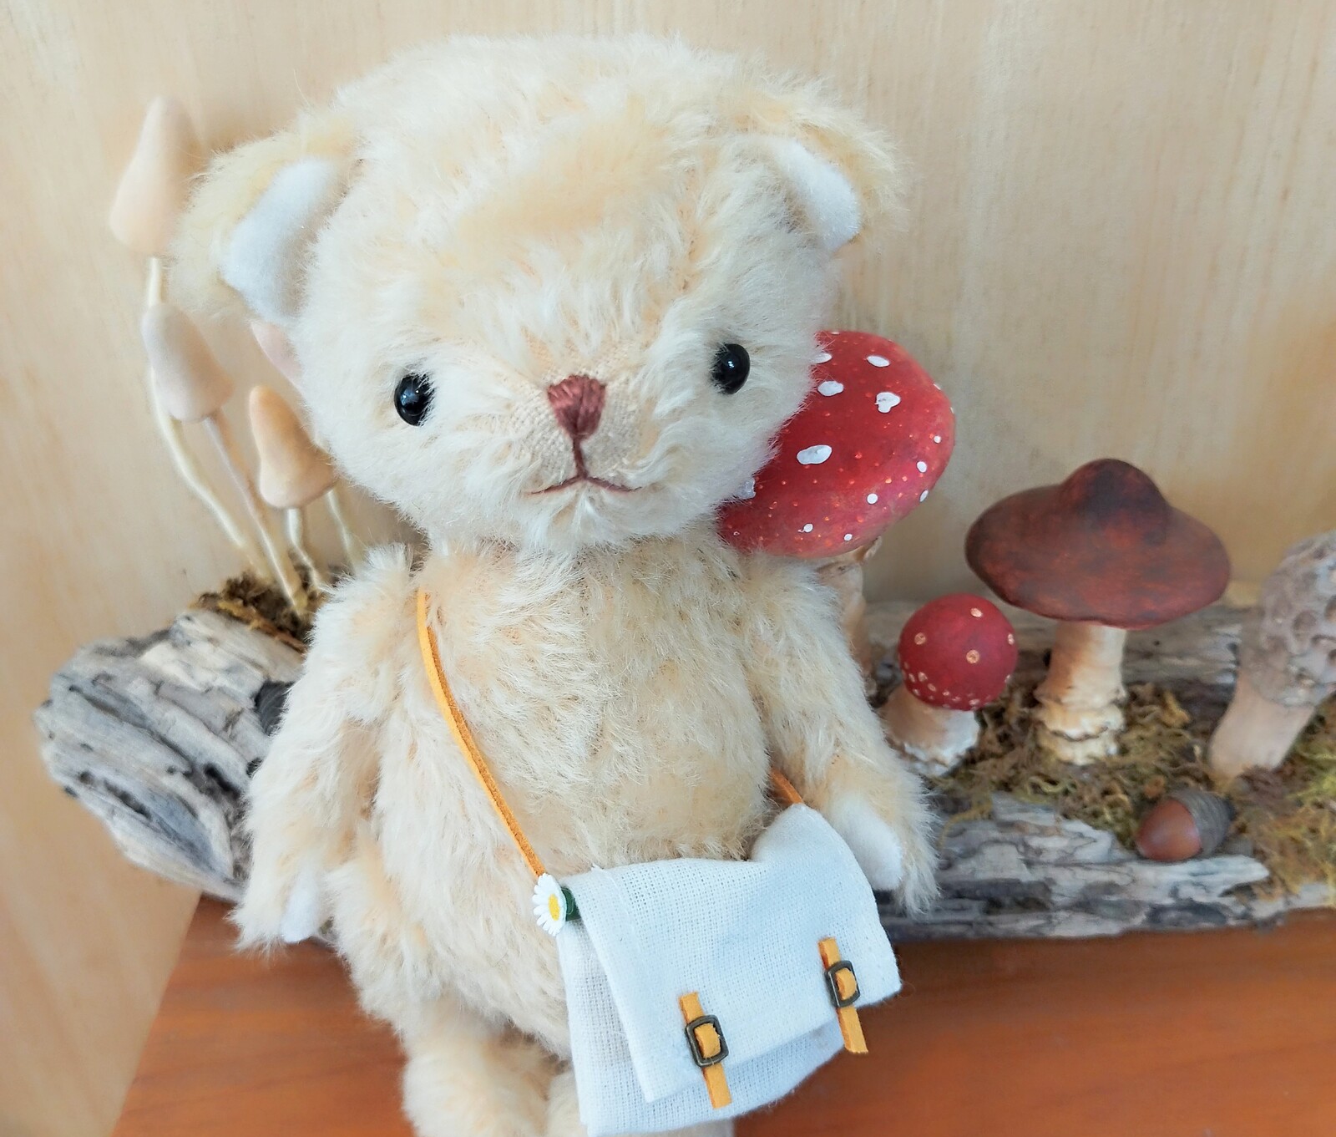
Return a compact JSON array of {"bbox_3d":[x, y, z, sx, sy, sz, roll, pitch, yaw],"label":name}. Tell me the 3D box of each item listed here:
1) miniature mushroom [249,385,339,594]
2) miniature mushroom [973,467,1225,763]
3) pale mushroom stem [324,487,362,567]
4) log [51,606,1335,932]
[{"bbox_3d":[-0.090,-0.019,0.336,0.020,0.060,0.020,-5,35,3],"label":"miniature mushroom"},{"bbox_3d":[0.103,0.010,0.332,0.059,0.078,0.059,-4,35,2],"label":"miniature mushroom"},{"bbox_3d":[-0.079,-0.011,0.342,0.005,0.029,0.005,-11,34,7],"label":"pale mushroom stem"},{"bbox_3d":[0.009,0.043,0.351,0.342,0.057,0.080,-1,35,0],"label":"log"}]

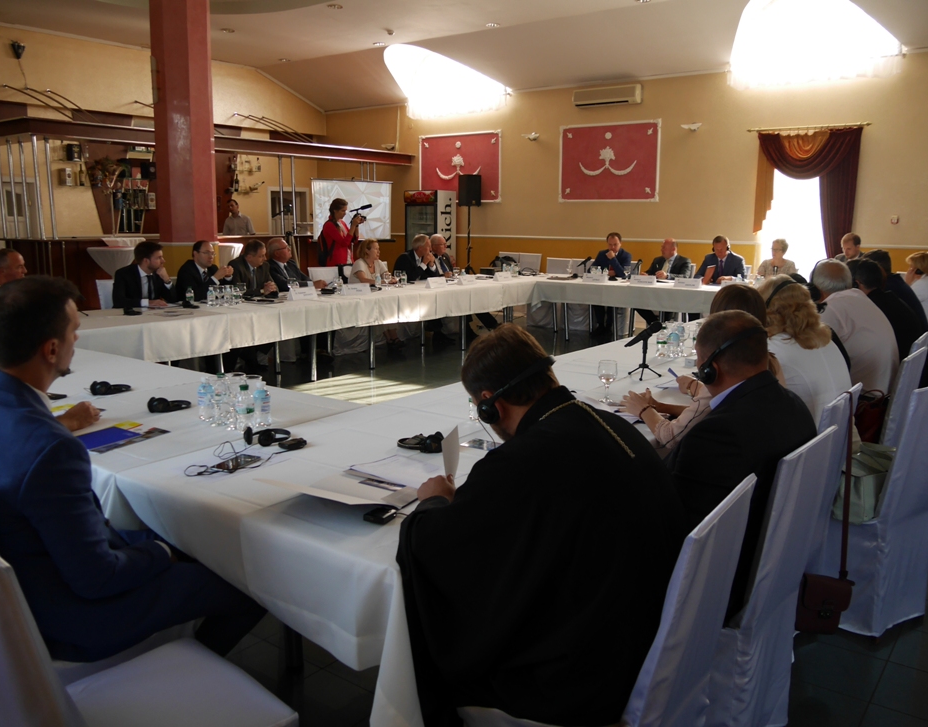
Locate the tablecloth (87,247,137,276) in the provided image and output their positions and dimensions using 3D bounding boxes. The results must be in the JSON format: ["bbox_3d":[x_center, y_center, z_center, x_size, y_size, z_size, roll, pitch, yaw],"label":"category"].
[{"bbox_3d":[-3.758,-0.709,8.625,0.720,1.115,0.720,8,13,36],"label":"tablecloth"}]

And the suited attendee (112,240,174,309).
[{"bbox_3d":[-2.745,-0.412,6.762,0.740,1.247,0.540,9,14,37],"label":"suited attendee"}]

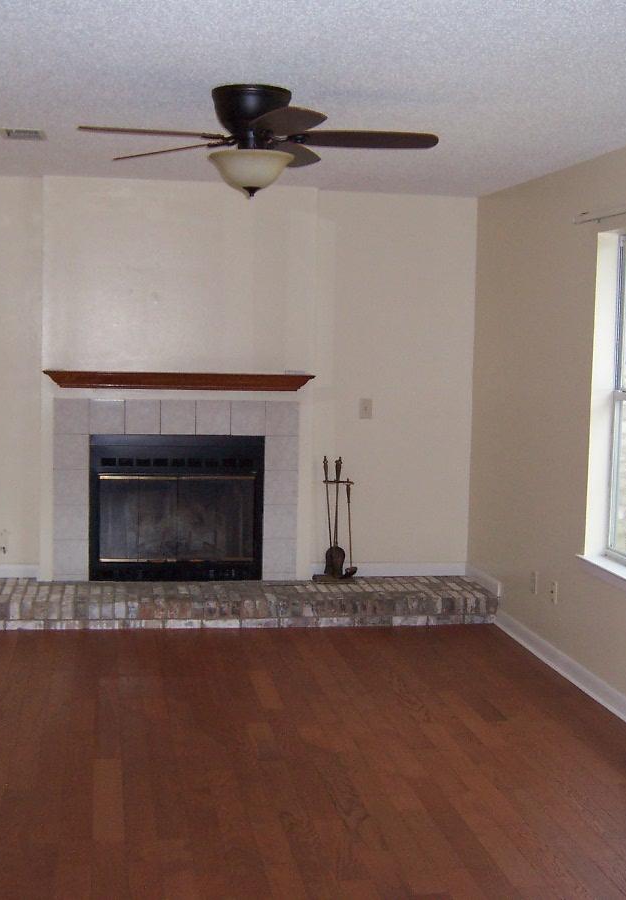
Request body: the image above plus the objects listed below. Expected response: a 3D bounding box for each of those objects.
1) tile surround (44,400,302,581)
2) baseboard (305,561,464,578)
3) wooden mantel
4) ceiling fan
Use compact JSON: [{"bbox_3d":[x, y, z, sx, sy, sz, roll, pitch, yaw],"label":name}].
[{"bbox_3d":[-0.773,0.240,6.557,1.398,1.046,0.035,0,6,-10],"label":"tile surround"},{"bbox_3d":[0.451,0.728,6.926,0.996,0.085,0.016,0,6,-10],"label":"baseboard"},{"bbox_3d":[-0.738,-0.384,6.440,1.520,0.086,0.139,0,6,-10],"label":"wooden mantel"},{"bbox_3d":[-0.217,-1.060,3.993,1.267,0.356,1.267,0,6,-10],"label":"ceiling fan"}]

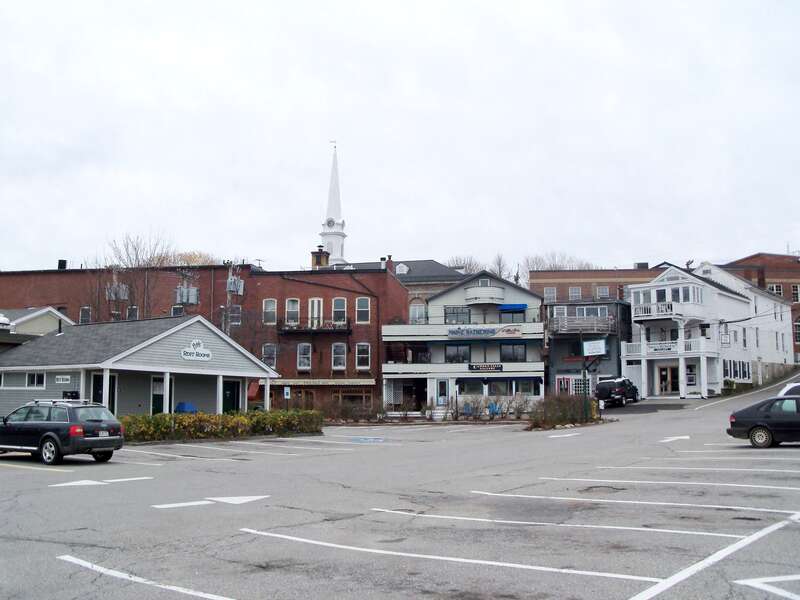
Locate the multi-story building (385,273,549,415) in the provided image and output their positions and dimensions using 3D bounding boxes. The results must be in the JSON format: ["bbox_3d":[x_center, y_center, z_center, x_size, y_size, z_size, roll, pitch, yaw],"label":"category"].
[{"bbox_3d":[5.079,3.731,65.750,11.800,11.100,12.500,0,-7,4],"label":"multi-story building"}]

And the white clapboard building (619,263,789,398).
[{"bbox_3d":[26.284,2.522,68.769,6.700,11.400,25.100,-5,-8,38],"label":"white clapboard building"}]

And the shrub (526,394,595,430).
[{"bbox_3d":[7.204,4.873,35.879,2.900,1.500,2.000,-1,-7,7],"label":"shrub"}]

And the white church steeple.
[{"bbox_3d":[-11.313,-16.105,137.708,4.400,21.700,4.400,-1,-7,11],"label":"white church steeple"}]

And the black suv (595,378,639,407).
[{"bbox_3d":[14.511,6.160,53.849,1.800,1.750,4.500,-4,-8,31],"label":"black suv"}]

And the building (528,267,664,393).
[{"bbox_3d":[17.236,2.800,69.631,11.500,11.800,16.000,-1,-7,5],"label":"building"}]

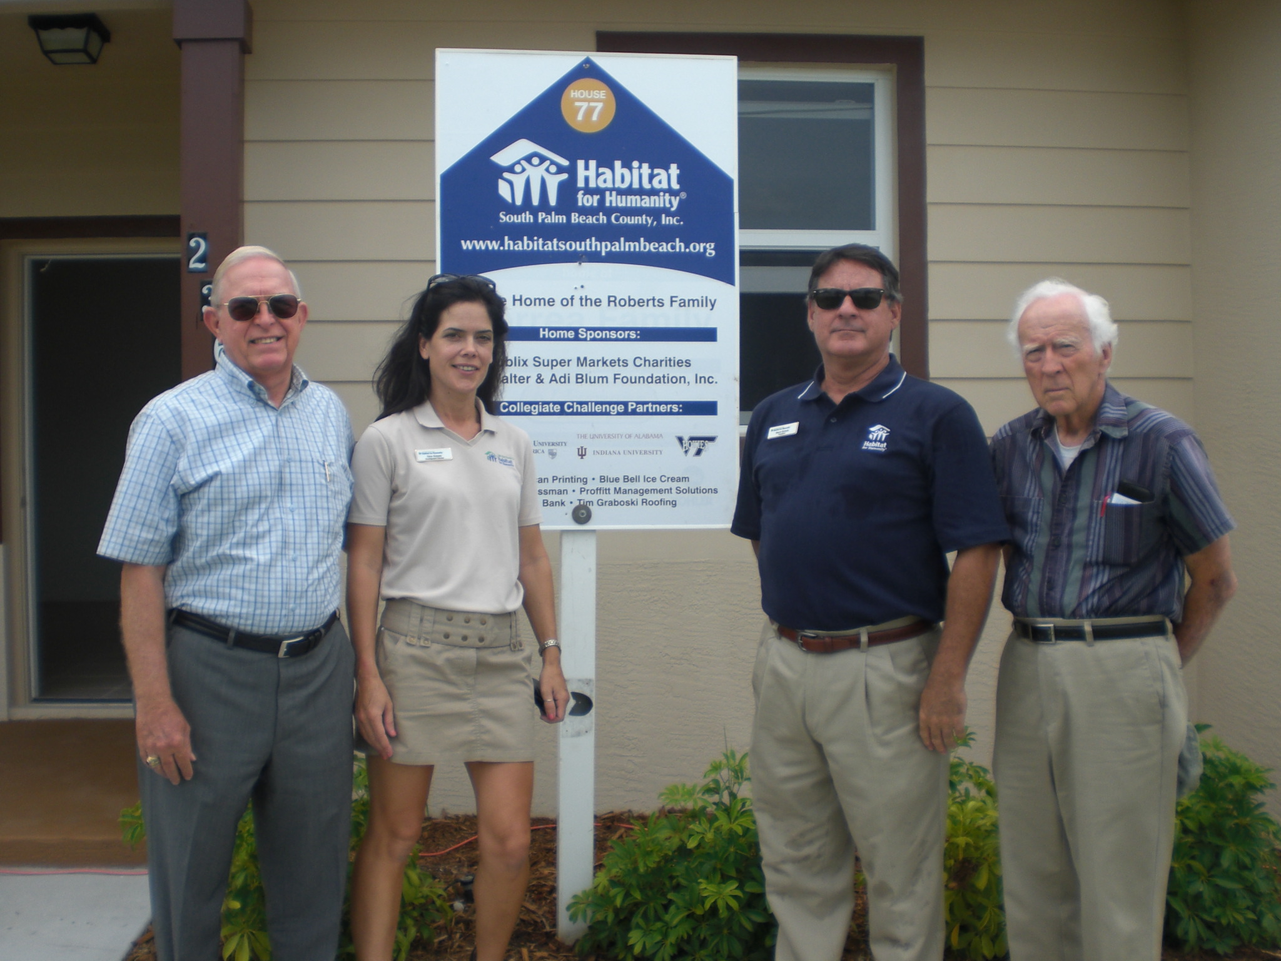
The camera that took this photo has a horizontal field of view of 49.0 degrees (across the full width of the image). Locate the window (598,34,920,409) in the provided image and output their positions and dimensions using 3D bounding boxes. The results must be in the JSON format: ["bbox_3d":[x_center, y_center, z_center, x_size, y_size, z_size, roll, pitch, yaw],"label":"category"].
[{"bbox_3d":[0.425,-0.792,4.820,1.145,1.490,0.100,-1,2,-5],"label":"window"}]

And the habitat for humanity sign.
[{"bbox_3d":[-0.132,-0.494,3.665,0.790,1.245,0.030,-1,2,-7],"label":"habitat for humanity sign"}]

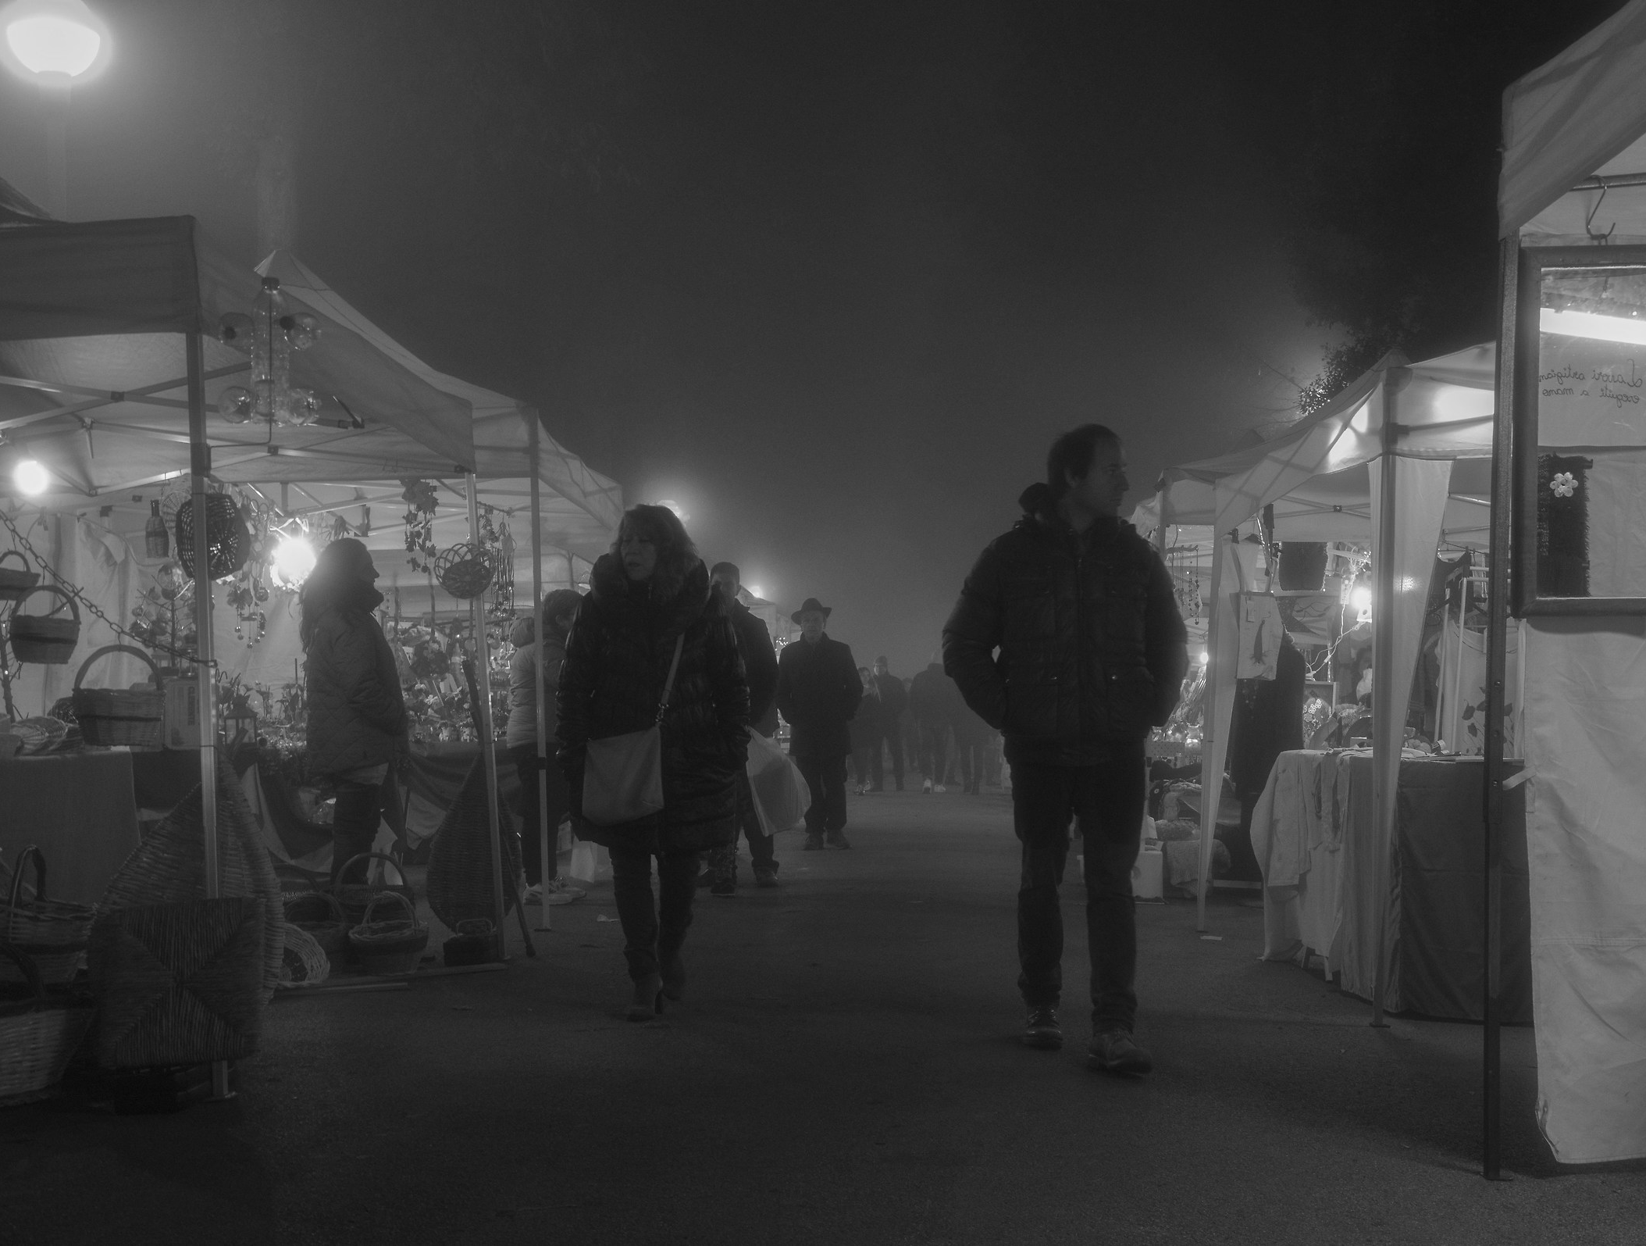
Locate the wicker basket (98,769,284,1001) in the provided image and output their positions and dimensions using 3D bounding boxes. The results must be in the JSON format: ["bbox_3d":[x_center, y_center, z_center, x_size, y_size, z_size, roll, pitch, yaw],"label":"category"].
[{"bbox_3d":[-1.733,0.769,5.550,0.520,0.820,0.240,-1,7,-6],"label":"wicker basket"}]

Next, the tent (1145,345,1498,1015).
[{"bbox_3d":[3.200,-0.024,7.810,2.900,2.700,2.900,0,-3,0],"label":"tent"}]

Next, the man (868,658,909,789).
[{"bbox_3d":[0.832,1.275,25.600,0.530,1.720,0.380,-1,-2,9],"label":"man"}]

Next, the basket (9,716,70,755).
[{"bbox_3d":[-2.568,0.370,6.650,0.210,0.100,0.210,3,22,0],"label":"basket"}]

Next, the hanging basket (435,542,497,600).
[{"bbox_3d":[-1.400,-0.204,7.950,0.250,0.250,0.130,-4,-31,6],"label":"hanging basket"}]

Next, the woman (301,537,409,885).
[{"bbox_3d":[-1.943,0.493,8.386,0.440,1.720,0.500,0,-3,-6],"label":"woman"}]

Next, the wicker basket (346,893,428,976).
[{"bbox_3d":[-1.652,1.180,7.693,0.300,0.310,0.250,1,-3,-11],"label":"wicker basket"}]

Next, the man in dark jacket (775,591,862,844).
[{"bbox_3d":[-0.027,0.731,14.900,0.610,1.820,0.400,0,-2,0],"label":"man in dark jacket"}]

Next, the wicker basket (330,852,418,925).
[{"bbox_3d":[-1.800,1.131,8.106,0.320,0.420,0.260,0,-3,-9],"label":"wicker basket"}]

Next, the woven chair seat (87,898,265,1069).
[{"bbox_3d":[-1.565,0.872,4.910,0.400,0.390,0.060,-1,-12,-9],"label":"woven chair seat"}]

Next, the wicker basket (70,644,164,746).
[{"bbox_3d":[-1.915,0.196,5.497,0.240,0.270,0.180,1,-3,-14],"label":"wicker basket"}]

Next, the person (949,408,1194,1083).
[{"bbox_3d":[0.691,0.340,5.750,0.640,1.790,0.550,0,-3,-3],"label":"person"}]

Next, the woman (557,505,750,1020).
[{"bbox_3d":[-0.563,0.453,6.750,0.640,1.690,0.450,-1,-2,7],"label":"woman"}]

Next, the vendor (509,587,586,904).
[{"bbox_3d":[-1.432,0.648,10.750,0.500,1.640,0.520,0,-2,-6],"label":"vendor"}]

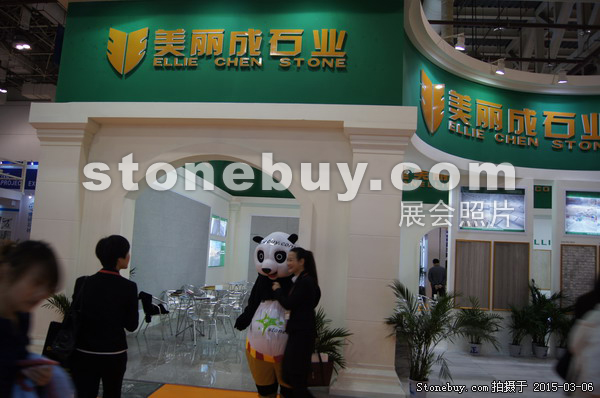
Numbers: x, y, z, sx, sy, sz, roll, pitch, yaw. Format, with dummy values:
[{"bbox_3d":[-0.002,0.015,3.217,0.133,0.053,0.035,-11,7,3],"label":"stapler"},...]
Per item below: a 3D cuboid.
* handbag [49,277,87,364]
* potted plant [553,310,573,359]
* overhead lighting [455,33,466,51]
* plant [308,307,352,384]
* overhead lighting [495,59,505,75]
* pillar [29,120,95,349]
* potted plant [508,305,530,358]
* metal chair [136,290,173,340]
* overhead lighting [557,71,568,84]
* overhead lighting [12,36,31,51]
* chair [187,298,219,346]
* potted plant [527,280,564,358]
[{"bbox_3d":[-1.445,0.752,2.780,0.250,0.520,0.130,0,-8,27],"label":"handbag"},{"bbox_3d":[4.610,2.395,7.890,0.420,0.800,0.420,2,-7,5],"label":"potted plant"},{"bbox_3d":[2.233,-2.191,6.250,0.130,0.200,0.130,-2,-8,37],"label":"overhead lighting"},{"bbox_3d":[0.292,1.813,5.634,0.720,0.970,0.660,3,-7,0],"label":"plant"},{"bbox_3d":[3.103,-2.061,6.988,0.130,0.200,0.130,6,-7,-27],"label":"overhead lighting"},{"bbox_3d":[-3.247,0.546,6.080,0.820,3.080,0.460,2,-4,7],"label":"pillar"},{"bbox_3d":[3.857,2.323,7.980,0.460,0.900,0.440,3,-7,0],"label":"potted plant"},{"bbox_3d":[-2.543,2.053,7.954,0.560,0.750,0.540,3,-7,4],"label":"metal chair"},{"bbox_3d":[4.253,-1.969,7.280,0.130,0.200,0.130,3,-7,-1],"label":"overhead lighting"},{"bbox_3d":[-13.327,-7.441,21.500,0.700,0.480,0.500,2,-7,5],"label":"overhead lighting"},{"bbox_3d":[-1.643,2.067,7.678,0.540,0.750,0.560,7,-8,-30],"label":"chair"},{"bbox_3d":[4.310,2.127,7.887,0.660,1.300,0.620,2,-7,5],"label":"potted plant"}]

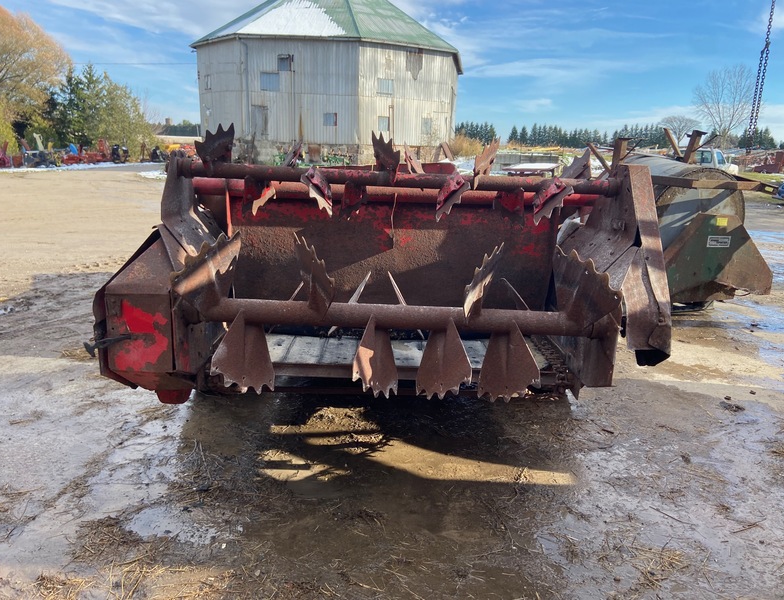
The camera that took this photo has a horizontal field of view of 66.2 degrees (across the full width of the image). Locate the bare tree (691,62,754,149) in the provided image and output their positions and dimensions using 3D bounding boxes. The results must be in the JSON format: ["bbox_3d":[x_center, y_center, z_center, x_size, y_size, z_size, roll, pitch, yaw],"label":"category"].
[{"bbox_3d":[52.251,-30.592,95.000,8.000,12.600,7.800,9,17,26],"label":"bare tree"}]

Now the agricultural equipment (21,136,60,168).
[{"bbox_3d":[-15.952,-6.773,27.192,1.450,1.480,1.050,-14,21,-43],"label":"agricultural equipment"}]

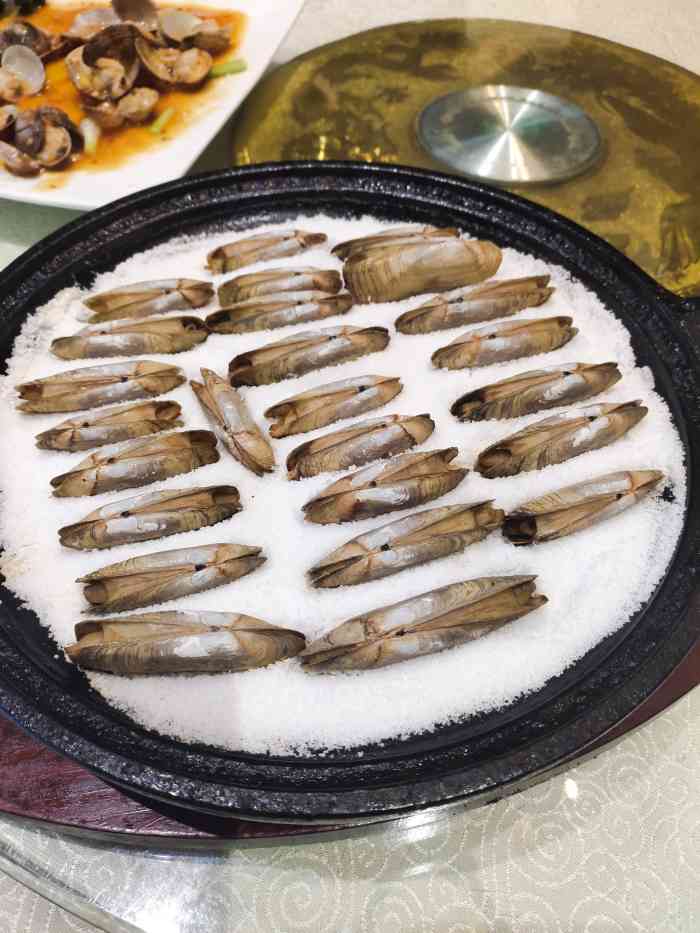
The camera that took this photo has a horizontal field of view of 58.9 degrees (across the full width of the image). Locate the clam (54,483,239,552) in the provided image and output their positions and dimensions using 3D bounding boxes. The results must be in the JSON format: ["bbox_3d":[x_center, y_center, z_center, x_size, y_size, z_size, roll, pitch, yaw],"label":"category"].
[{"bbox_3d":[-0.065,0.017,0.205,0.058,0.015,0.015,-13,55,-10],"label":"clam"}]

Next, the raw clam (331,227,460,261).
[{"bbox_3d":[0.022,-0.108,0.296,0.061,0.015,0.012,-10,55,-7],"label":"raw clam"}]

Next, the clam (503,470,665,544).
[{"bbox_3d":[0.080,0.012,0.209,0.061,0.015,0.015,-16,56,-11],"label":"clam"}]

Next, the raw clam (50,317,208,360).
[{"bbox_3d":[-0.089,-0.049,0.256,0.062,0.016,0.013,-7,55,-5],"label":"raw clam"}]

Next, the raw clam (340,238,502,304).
[{"bbox_3d":[0.032,-0.089,0.277,0.071,0.024,0.015,-9,16,-6],"label":"raw clam"}]

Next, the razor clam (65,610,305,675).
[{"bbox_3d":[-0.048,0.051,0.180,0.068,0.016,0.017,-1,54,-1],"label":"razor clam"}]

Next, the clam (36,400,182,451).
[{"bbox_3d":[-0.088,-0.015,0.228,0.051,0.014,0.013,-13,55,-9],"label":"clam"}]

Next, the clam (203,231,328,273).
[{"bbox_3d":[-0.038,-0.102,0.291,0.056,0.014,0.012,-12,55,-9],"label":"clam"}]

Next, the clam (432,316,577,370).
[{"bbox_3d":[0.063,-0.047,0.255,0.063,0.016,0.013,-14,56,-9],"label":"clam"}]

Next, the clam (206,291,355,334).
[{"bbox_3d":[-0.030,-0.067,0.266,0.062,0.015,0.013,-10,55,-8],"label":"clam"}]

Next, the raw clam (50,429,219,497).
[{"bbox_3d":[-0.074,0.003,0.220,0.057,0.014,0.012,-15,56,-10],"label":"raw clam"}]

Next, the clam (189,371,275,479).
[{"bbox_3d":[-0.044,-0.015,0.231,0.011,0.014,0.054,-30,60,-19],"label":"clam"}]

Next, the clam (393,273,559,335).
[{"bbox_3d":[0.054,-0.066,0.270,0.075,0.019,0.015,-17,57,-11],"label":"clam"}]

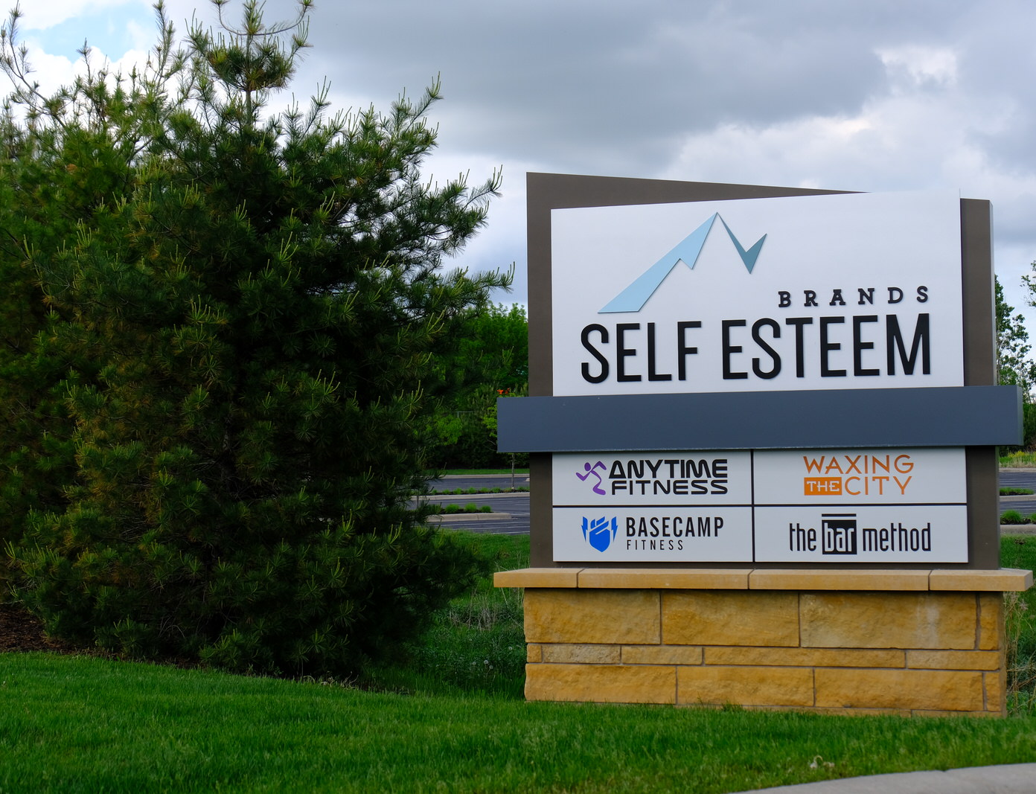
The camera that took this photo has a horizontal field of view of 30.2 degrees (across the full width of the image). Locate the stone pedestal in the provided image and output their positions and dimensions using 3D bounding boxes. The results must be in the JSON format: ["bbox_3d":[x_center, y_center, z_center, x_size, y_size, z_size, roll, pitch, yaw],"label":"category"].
[{"bbox_3d":[1.327,1.320,10.516,2.870,0.759,0.611,-1,-3,18],"label":"stone pedestal"}]

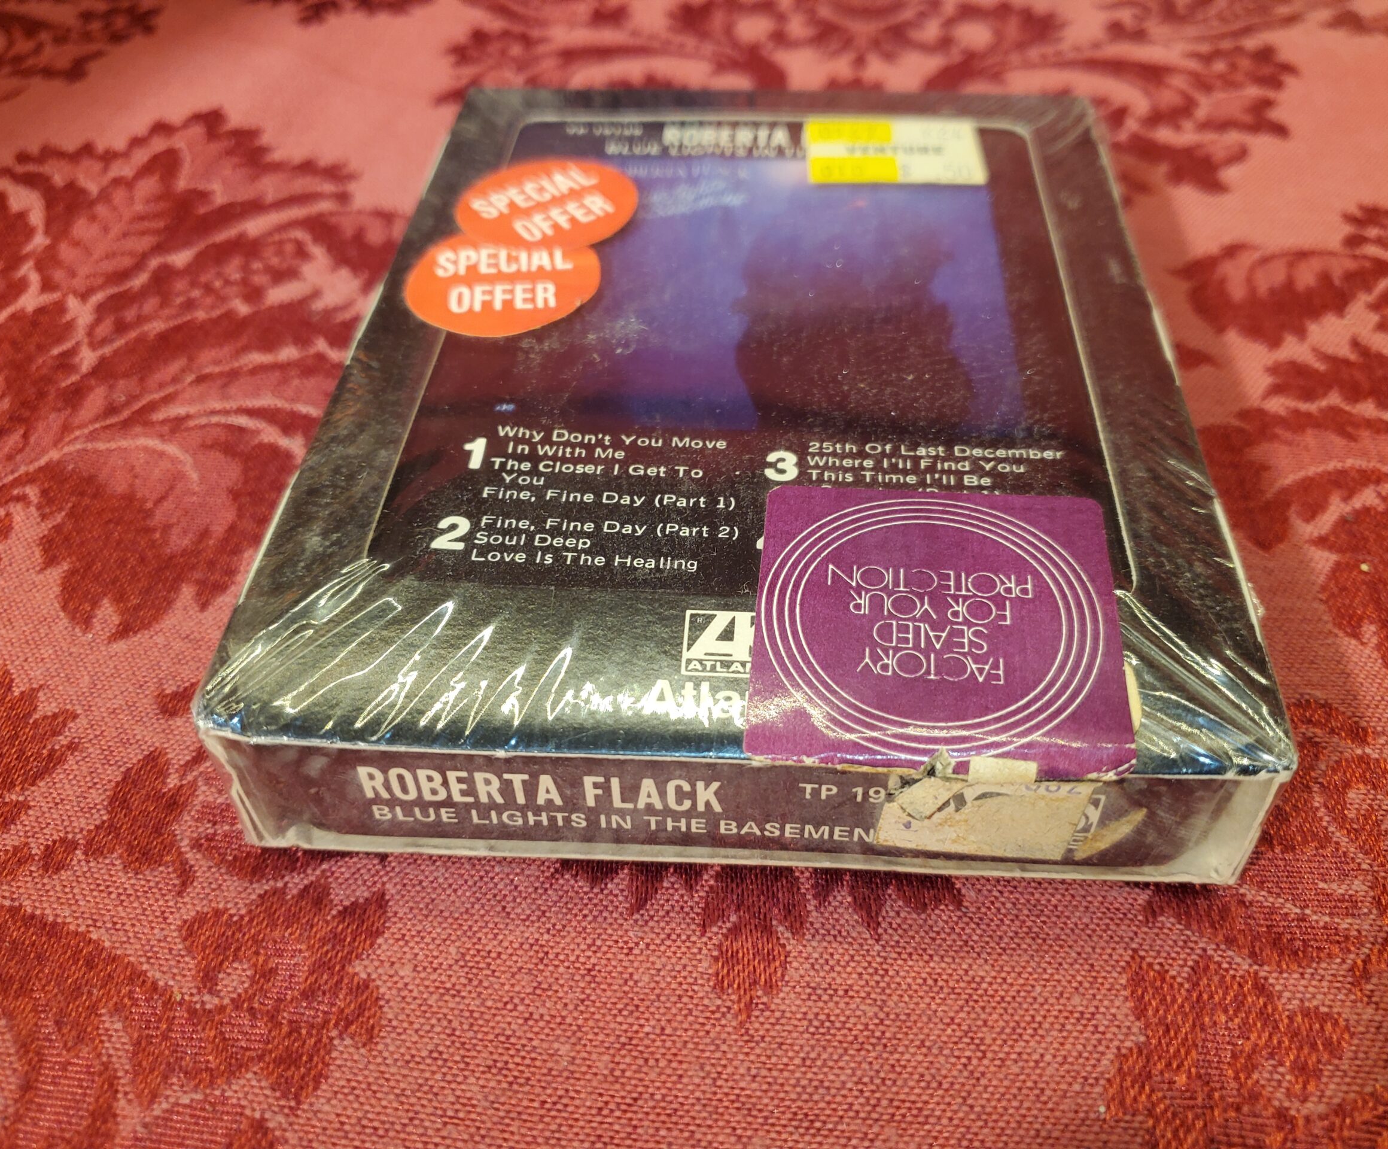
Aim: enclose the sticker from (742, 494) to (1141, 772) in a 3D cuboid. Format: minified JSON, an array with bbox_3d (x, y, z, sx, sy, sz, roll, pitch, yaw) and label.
[{"bbox_3d":[0.025,0.004,0.118,0.037,0.002,0.036,2,48,5],"label":"sticker"}]

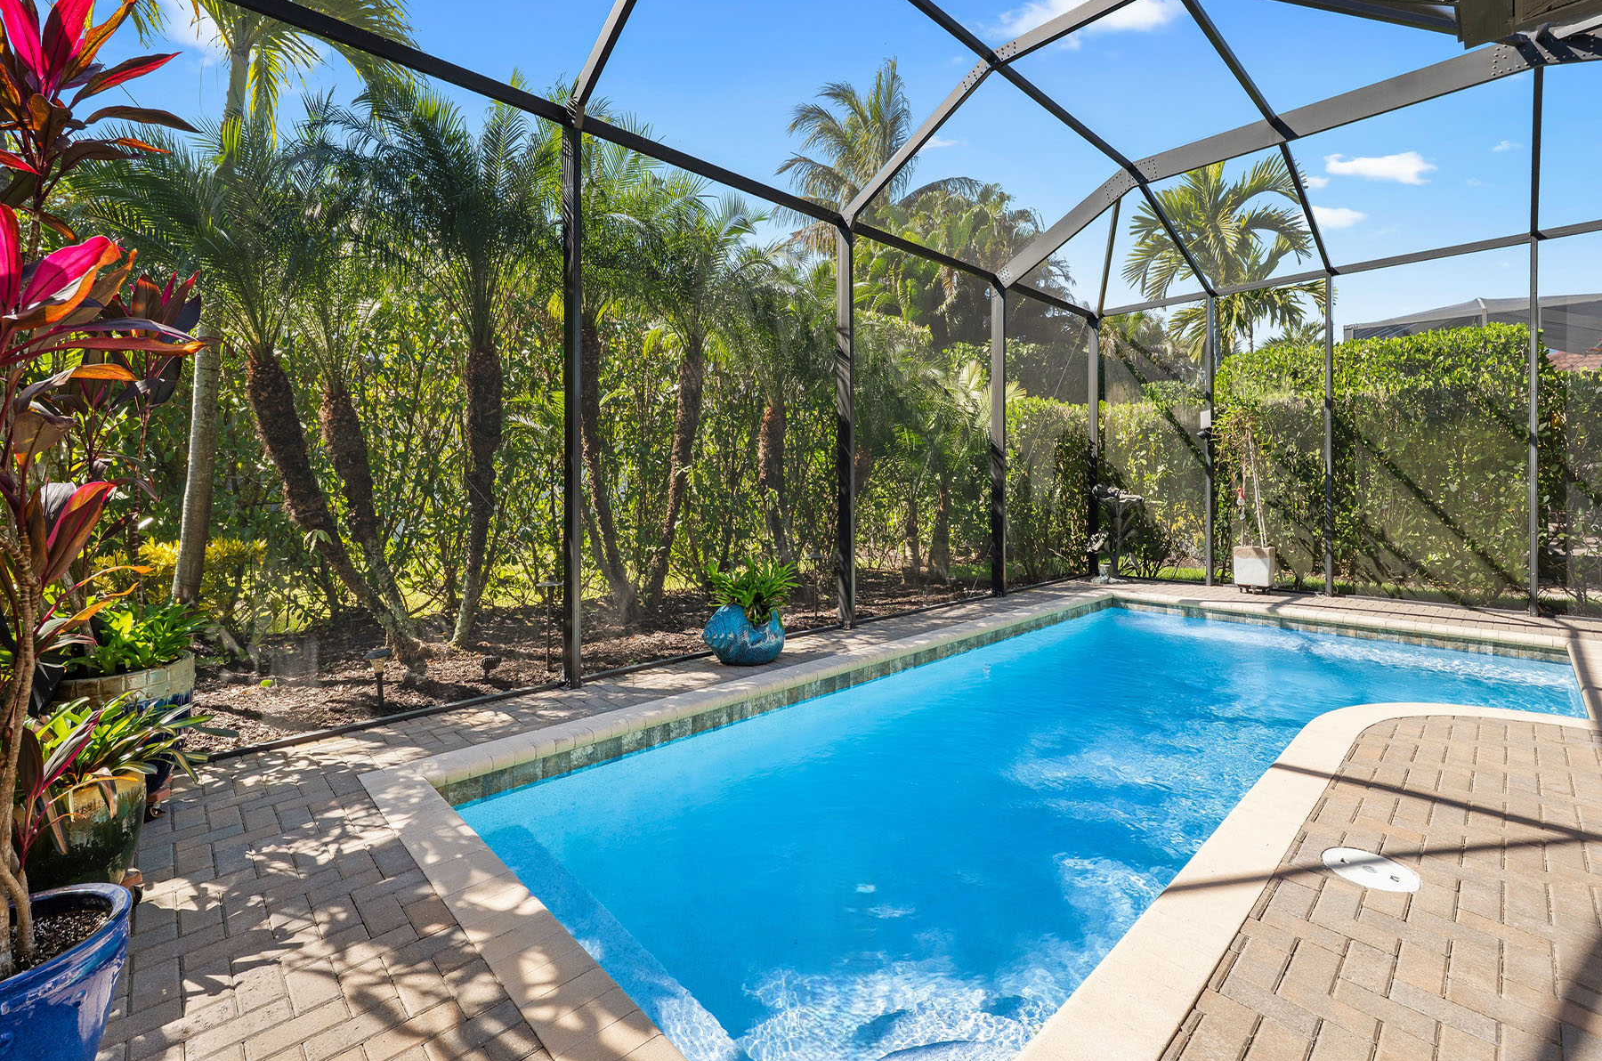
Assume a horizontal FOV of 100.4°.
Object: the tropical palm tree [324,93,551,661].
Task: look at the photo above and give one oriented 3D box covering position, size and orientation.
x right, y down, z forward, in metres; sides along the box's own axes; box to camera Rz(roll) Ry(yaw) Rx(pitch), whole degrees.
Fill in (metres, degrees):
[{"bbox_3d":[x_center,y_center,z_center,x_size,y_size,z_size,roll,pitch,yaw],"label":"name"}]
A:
[{"bbox_3d":[-3.120,-1.350,5.800,1.800,4.700,1.800,-1,3,-17],"label":"tropical palm tree"}]

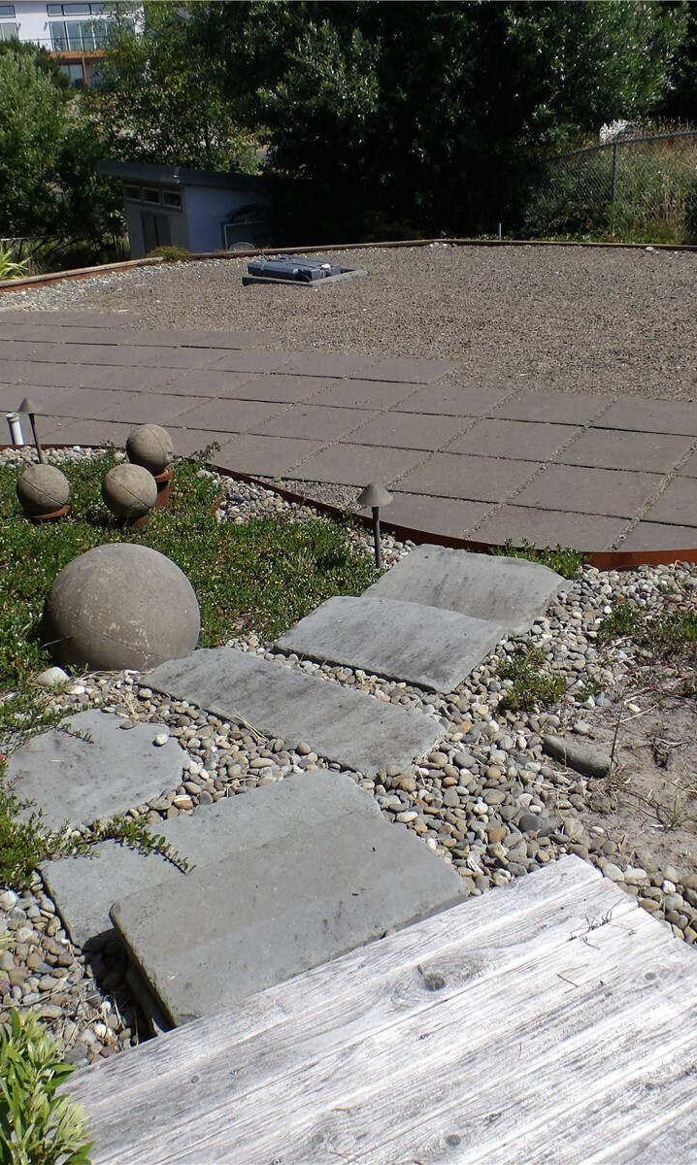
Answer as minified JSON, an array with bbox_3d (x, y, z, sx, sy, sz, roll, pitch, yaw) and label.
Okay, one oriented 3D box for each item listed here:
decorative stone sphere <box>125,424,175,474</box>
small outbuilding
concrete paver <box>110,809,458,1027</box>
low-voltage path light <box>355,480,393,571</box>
[{"bbox_3d":[-0.997,-0.669,5.420,0.242,0.242,0.242,-4,24,0],"label":"decorative stone sphere"},{"bbox_3d":[-2.368,-5.889,18.531,2.400,2.450,3.550,-16,27,-24],"label":"small outbuilding"},{"bbox_3d":[-0.126,0.673,2.183,0.610,0.055,0.362,-17,27,-25],"label":"concrete paver"},{"bbox_3d":[0.115,-0.242,4.558,0.150,0.395,0.150,-4,24,0],"label":"low-voltage path light"}]

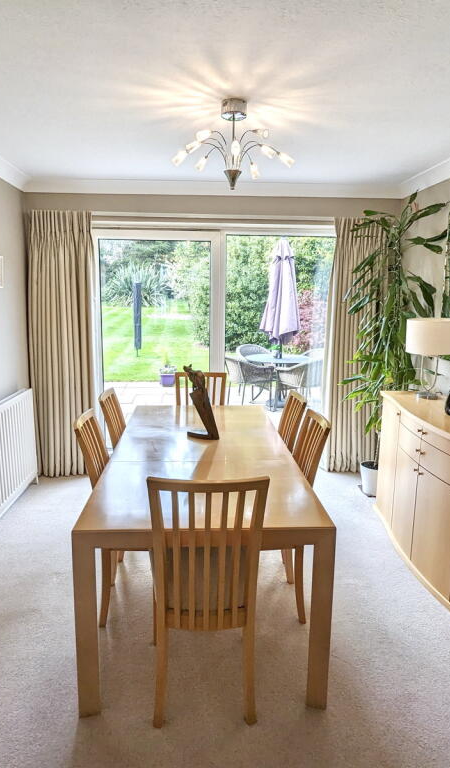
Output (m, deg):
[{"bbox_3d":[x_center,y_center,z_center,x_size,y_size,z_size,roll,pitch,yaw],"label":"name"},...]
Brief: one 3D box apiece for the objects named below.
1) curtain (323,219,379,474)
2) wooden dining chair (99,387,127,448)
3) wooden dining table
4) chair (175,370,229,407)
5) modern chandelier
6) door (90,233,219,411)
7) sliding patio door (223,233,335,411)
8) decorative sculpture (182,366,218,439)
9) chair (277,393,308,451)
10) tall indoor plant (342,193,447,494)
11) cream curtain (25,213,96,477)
[{"bbox_3d":[1.122,-0.289,4.059,0.500,2.170,0.130,0,10,-4],"label":"curtain"},{"bbox_3d":[-0.460,0.529,2.863,0.520,0.970,0.440,0,10,-4],"label":"wooden dining chair"},{"bbox_3d":[-0.129,0.695,2.639,0.920,0.730,1.920,0,10,-4],"label":"wooden dining table"},{"bbox_3d":[-0.167,0.453,3.403,0.442,0.991,0.530,0,10,-4],"label":"chair"},{"bbox_3d":[0.042,-1.138,2.272,0.585,0.398,0.577,0,10,-4],"label":"modern chandelier"},{"bbox_3d":[-0.604,-0.296,4.227,1.126,2.079,0.070,0,10,-4],"label":"door"},{"bbox_3d":[0.490,-0.291,4.296,1.079,2.095,0.070,0,10,-4],"label":"sliding patio door"},{"bbox_3d":[-0.135,0.100,2.720,0.200,0.429,0.109,0,10,-4],"label":"decorative sculpture"},{"bbox_3d":[0.180,0.545,2.804,0.520,0.970,0.440,0,10,-4],"label":"chair"},{"bbox_3d":[1.177,-0.241,3.573,0.620,2.260,0.660,0,10,-4],"label":"tall indoor plant"},{"bbox_3d":[-1.344,-0.295,3.994,0.519,2.211,0.140,0,10,-4],"label":"cream curtain"}]

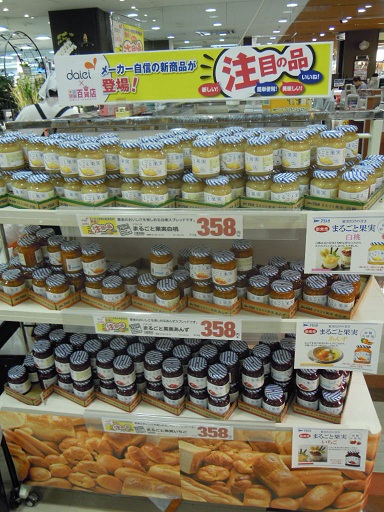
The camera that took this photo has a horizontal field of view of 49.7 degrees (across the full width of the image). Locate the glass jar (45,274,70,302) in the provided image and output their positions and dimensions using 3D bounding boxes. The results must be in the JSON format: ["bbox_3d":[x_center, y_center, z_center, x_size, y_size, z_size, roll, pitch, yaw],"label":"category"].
[{"bbox_3d":[-0.435,0.112,1.341,0.072,0.091,0.072,-2,23,1],"label":"glass jar"}]

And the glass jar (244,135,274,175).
[{"bbox_3d":[0.185,-0.274,1.136,0.076,0.091,0.076,-3,25,1],"label":"glass jar"}]

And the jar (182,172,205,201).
[{"bbox_3d":[0.008,-0.178,1.145,0.072,0.091,0.072,-2,23,1],"label":"jar"}]

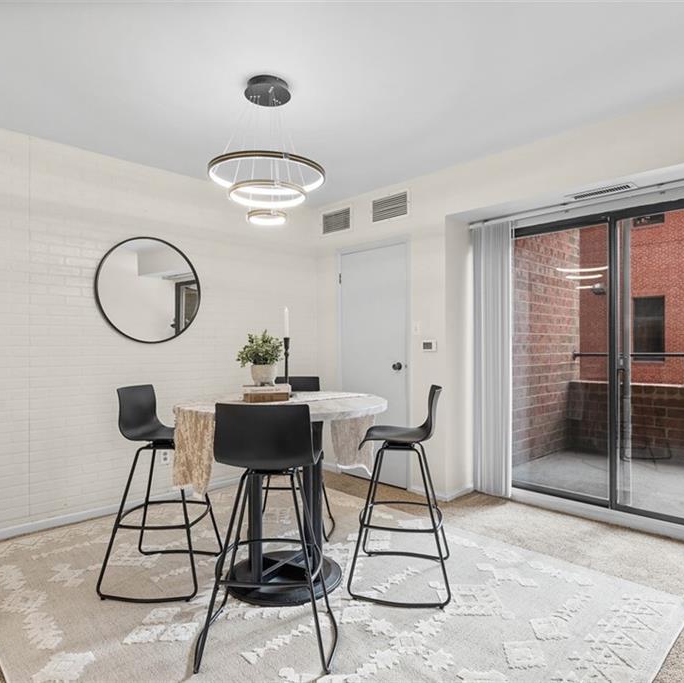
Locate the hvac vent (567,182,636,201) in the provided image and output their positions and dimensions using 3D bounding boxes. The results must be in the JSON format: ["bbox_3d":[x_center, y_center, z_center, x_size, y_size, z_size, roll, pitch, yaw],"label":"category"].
[{"bbox_3d":[1.703,-0.965,3.180,0.404,0.035,0.141,0,0,44],"label":"hvac vent"}]

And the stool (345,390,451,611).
[{"bbox_3d":[0.311,0.726,2.486,0.480,0.988,0.535,0,0,9],"label":"stool"}]

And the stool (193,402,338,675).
[{"bbox_3d":[-0.296,0.726,1.981,0.555,0.988,0.482,0,0,0],"label":"stool"}]

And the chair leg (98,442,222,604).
[{"bbox_3d":[-0.920,0.866,2.519,0.480,0.707,0.535,0,0,1],"label":"chair leg"}]

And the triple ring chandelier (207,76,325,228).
[{"bbox_3d":[-0.386,-0.972,2.507,0.594,0.698,0.594,0,0,0],"label":"triple ring chandelier"}]

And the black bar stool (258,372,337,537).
[{"bbox_3d":[-0.322,0.728,3.193,0.535,0.988,0.480,0,0,2],"label":"black bar stool"}]

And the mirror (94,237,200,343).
[{"bbox_3d":[-1.427,-0.382,3.591,0.781,0.781,0.027,0,0,-43],"label":"mirror"}]

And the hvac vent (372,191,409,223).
[{"bbox_3d":[0.398,-1.129,4.071,0.404,0.209,0.030,0,0,44],"label":"hvac vent"}]

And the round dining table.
[{"bbox_3d":[-0.293,0.762,2.525,1.061,0.915,1.061,0,0,0],"label":"round dining table"}]

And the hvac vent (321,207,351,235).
[{"bbox_3d":[-0.052,-1.151,4.618,0.022,0.207,0.409,0,0,-43],"label":"hvac vent"}]

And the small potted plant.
[{"bbox_3d":[-0.435,0.084,2.574,0.250,0.299,0.244,0,0,0],"label":"small potted plant"}]

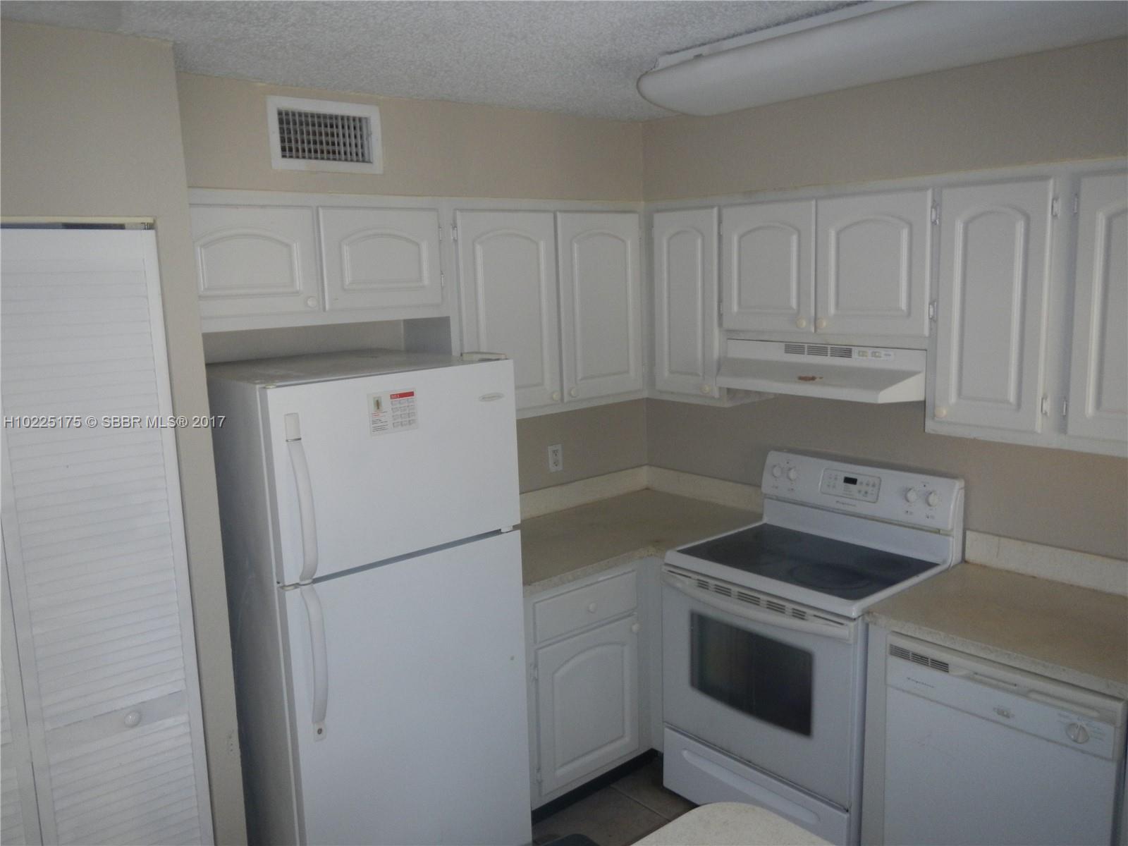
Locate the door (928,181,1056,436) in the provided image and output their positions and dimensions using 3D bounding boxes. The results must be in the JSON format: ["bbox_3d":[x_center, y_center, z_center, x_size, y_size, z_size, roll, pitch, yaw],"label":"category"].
[{"bbox_3d":[1.198,-0.323,2.552,0.022,0.676,0.316,-10,13,-40],"label":"door"}]

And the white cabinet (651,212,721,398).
[{"bbox_3d":[0.571,-0.463,3.494,0.315,0.720,0.360,-10,13,-40],"label":"white cabinet"}]

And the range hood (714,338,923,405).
[{"bbox_3d":[0.893,-0.193,3.061,0.455,0.153,0.760,-10,13,-40],"label":"range hood"}]

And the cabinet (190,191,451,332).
[{"bbox_3d":[-0.793,-0.493,2.773,0.867,0.378,0.315,-10,13,-40],"label":"cabinet"}]

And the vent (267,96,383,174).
[{"bbox_3d":[-0.681,-0.825,2.628,0.351,0.197,0.022,-10,13,-40],"label":"vent"}]

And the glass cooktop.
[{"bbox_3d":[0.800,0.461,3.055,0.484,0.020,0.693,-10,13,-40],"label":"glass cooktop"}]

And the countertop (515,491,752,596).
[{"bbox_3d":[0.148,0.425,3.473,1.200,0.037,0.690,-10,13,-40],"label":"countertop"}]

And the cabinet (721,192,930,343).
[{"bbox_3d":[0.936,-0.517,3.052,0.315,0.478,0.775,-10,13,-40],"label":"cabinet"}]

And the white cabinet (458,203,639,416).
[{"bbox_3d":[-0.129,-0.418,3.366,0.878,0.734,0.315,-10,13,-40],"label":"white cabinet"}]

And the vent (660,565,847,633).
[{"bbox_3d":[0.579,0.542,2.872,0.040,0.044,0.716,-10,13,-40],"label":"vent"}]

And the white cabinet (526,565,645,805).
[{"bbox_3d":[-0.105,0.854,3.381,0.575,0.765,0.615,-10,13,-40],"label":"white cabinet"}]

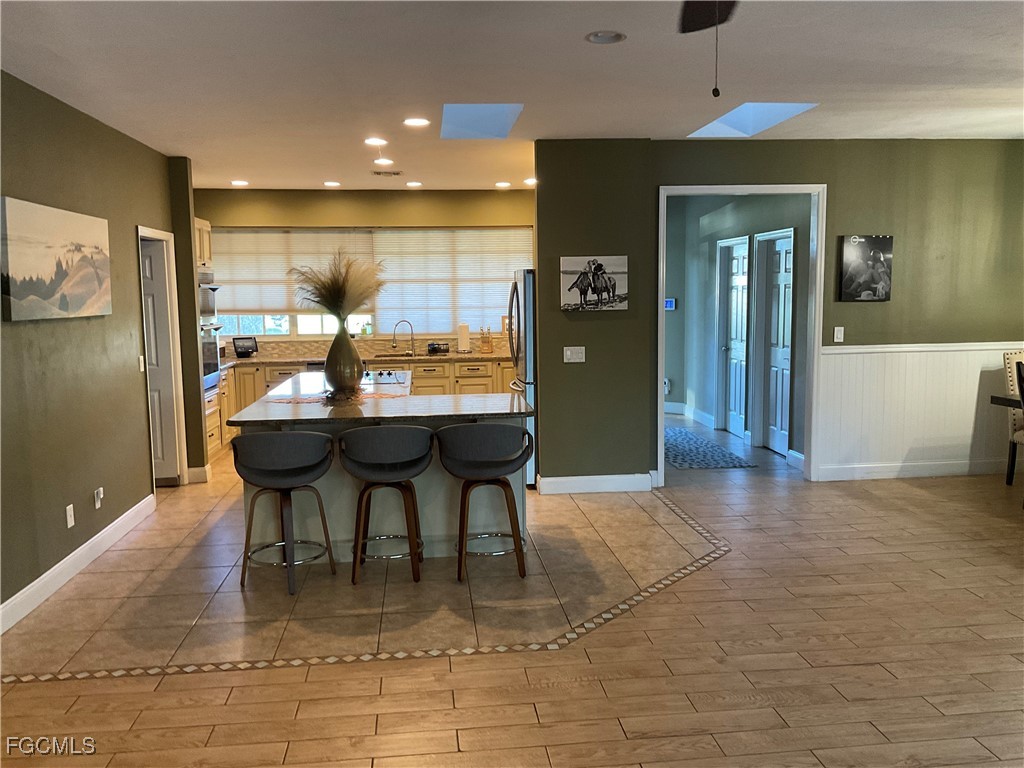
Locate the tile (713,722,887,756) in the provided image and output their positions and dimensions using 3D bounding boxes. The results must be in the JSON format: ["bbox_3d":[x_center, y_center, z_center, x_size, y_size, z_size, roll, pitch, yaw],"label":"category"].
[{"bbox_3d":[1.038,1.281,3.091,0.606,0.011,0.153,-2,7,-6],"label":"tile"}]

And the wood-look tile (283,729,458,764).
[{"bbox_3d":[-0.494,1.296,3.057,0.602,0.010,0.154,-2,6,-6],"label":"wood-look tile"}]

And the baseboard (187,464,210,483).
[{"bbox_3d":[-2.718,0.778,7.482,0.165,0.138,0.200,-2,6,-6],"label":"baseboard"}]

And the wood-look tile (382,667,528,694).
[{"bbox_3d":[-0.240,1.244,3.583,0.606,0.011,0.153,-2,7,-6],"label":"wood-look tile"}]

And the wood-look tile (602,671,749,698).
[{"bbox_3d":[0.674,1.233,3.505,0.607,0.010,0.153,-2,6,-6],"label":"wood-look tile"}]

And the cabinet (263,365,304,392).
[{"bbox_3d":[-2.421,0.199,9.370,0.450,0.880,0.600,-2,6,-6],"label":"cabinet"}]

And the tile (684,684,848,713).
[{"bbox_3d":[0.999,1.237,3.366,0.602,0.010,0.154,-2,6,-6],"label":"tile"}]

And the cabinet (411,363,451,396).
[{"bbox_3d":[-0.891,0.159,9.509,0.450,0.880,0.600,-2,6,-6],"label":"cabinet"}]

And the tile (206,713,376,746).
[{"bbox_3d":[-0.813,1.297,3.204,0.606,0.011,0.153,-2,7,-6],"label":"tile"}]

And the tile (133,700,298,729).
[{"bbox_3d":[-1.142,1.288,3.326,0.606,0.011,0.153,-2,7,-6],"label":"tile"}]

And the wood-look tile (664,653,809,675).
[{"bbox_3d":[0.968,1.204,3.677,0.602,0.010,0.154,-2,6,-6],"label":"wood-look tile"}]

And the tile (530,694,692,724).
[{"bbox_3d":[0.397,1.254,3.305,0.602,0.010,0.154,-2,6,-6],"label":"tile"}]

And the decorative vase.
[{"bbox_3d":[-1.145,-0.172,5.788,0.255,0.522,0.255,-2,6,-6],"label":"decorative vase"}]

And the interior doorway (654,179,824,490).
[{"bbox_3d":[1.818,-0.378,6.903,1.354,2.385,0.160,-2,7,-6],"label":"interior doorway"}]

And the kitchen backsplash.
[{"bbox_3d":[-1.625,-0.410,9.669,3.300,0.190,0.020,-2,6,-6],"label":"kitchen backsplash"}]

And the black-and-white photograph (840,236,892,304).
[{"bbox_3d":[2.825,-0.920,6.849,0.409,0.511,0.036,-2,7,-6],"label":"black-and-white photograph"}]

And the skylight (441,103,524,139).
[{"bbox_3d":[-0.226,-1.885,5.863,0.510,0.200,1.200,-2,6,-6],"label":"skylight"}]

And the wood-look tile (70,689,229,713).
[{"bbox_3d":[-1.439,1.271,3.430,0.602,0.010,0.154,-2,6,-6],"label":"wood-look tile"}]

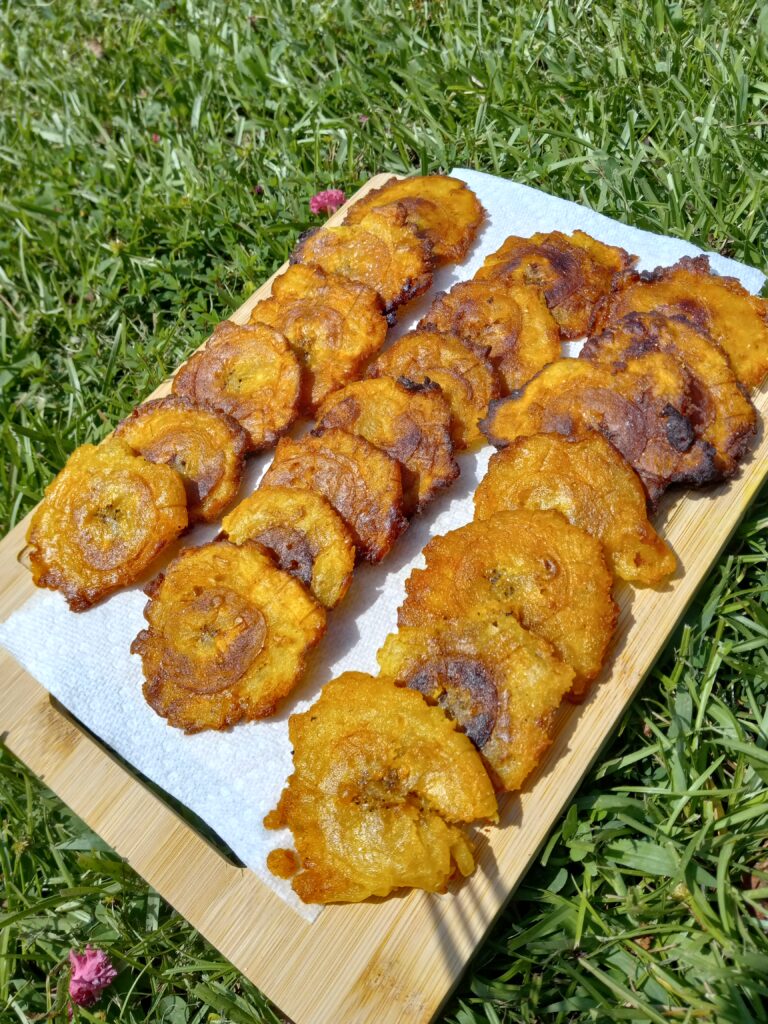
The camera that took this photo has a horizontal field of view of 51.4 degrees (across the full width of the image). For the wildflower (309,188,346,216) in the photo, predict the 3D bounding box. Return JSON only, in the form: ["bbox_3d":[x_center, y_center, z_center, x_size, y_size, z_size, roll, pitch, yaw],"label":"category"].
[{"bbox_3d":[-0.026,-0.145,0.374,0.016,0.012,0.015,0,49,6],"label":"wildflower"}]

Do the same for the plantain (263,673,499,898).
[{"bbox_3d":[-0.002,0.084,0.239,0.068,0.014,0.063,32,79,20],"label":"plantain"}]

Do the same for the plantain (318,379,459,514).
[{"bbox_3d":[0.001,-0.026,0.297,0.058,0.012,0.053,-4,70,11],"label":"plantain"}]

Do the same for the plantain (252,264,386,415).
[{"bbox_3d":[-0.031,-0.072,0.327,0.059,0.012,0.059,32,79,20],"label":"plantain"}]

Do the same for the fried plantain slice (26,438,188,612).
[{"bbox_3d":[-0.103,0.004,0.290,0.058,0.013,0.060,-4,69,10],"label":"fried plantain slice"}]

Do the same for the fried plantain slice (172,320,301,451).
[{"bbox_3d":[-0.055,-0.051,0.316,0.057,0.012,0.053,-4,70,11],"label":"fried plantain slice"}]

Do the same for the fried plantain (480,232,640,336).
[{"bbox_3d":[0.073,-0.104,0.354,0.060,0.014,0.062,-2,66,5],"label":"fried plantain"}]

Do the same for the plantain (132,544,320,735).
[{"bbox_3d":[-0.054,0.040,0.267,0.064,0.013,0.064,-4,69,10],"label":"plantain"}]

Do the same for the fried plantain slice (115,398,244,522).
[{"bbox_3d":[-0.078,-0.019,0.302,0.056,0.012,0.053,-4,70,11],"label":"fried plantain slice"}]

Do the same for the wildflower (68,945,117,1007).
[{"bbox_3d":[-0.086,0.137,0.236,0.013,0.014,0.016,0,62,6],"label":"wildflower"}]

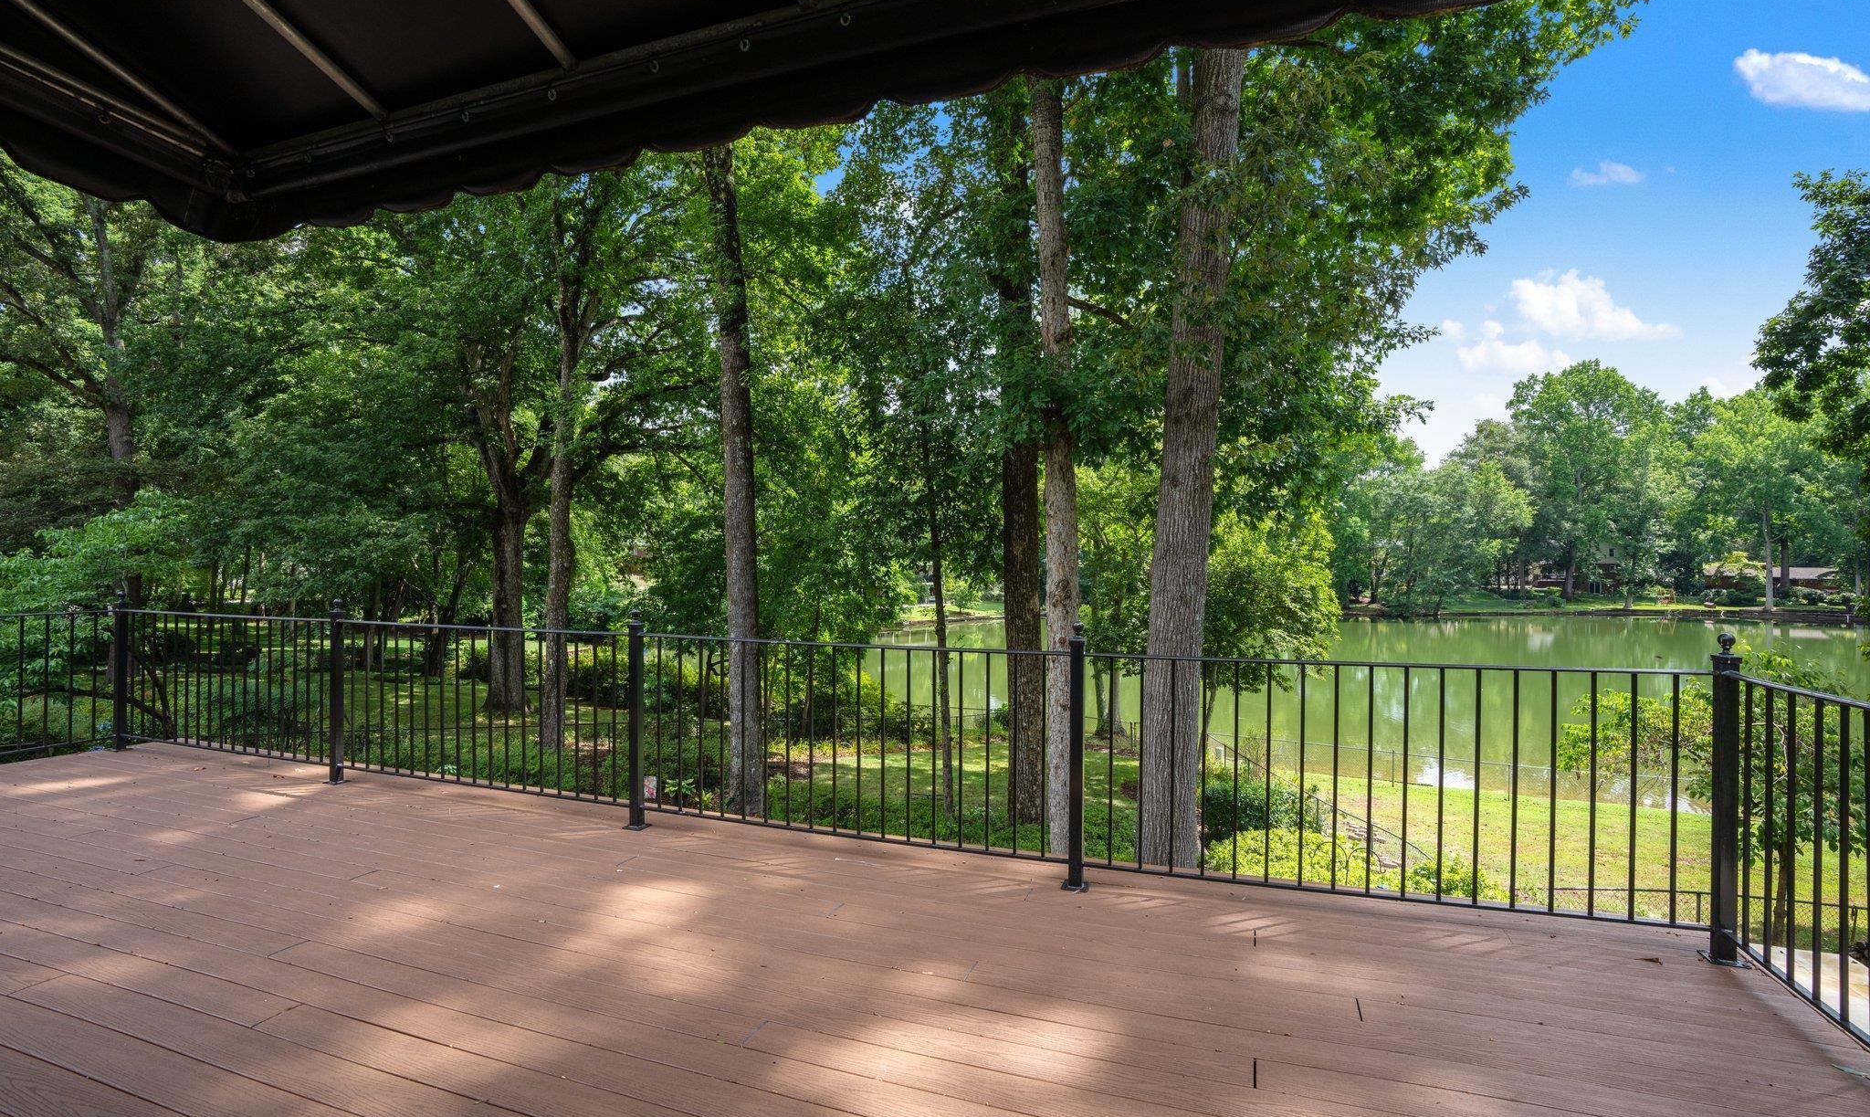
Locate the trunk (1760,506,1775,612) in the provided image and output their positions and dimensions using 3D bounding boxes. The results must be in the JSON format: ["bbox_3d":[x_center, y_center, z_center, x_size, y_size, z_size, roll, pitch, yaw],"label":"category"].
[{"bbox_3d":[112.158,0.098,112.000,1.150,14.377,1.183,0,0,-45],"label":"trunk"}]

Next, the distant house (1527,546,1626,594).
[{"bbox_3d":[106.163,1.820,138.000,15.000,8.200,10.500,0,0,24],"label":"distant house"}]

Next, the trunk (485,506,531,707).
[{"bbox_3d":[-13.138,1.502,25.500,1.174,6.412,1.150,0,0,-27],"label":"trunk"}]

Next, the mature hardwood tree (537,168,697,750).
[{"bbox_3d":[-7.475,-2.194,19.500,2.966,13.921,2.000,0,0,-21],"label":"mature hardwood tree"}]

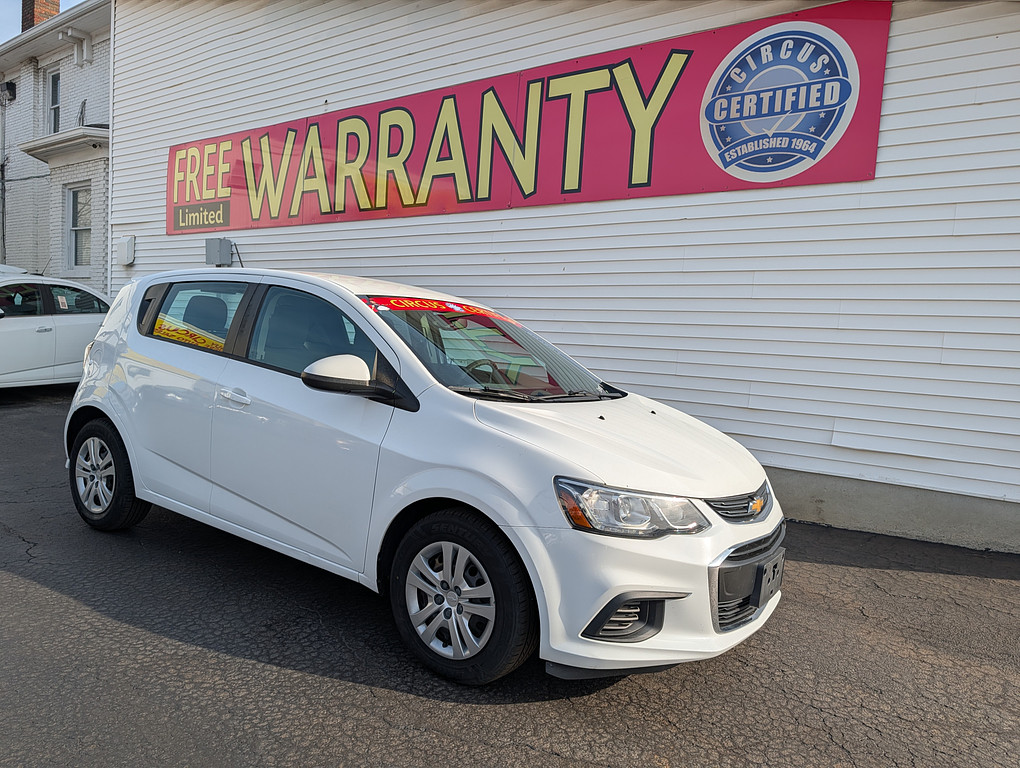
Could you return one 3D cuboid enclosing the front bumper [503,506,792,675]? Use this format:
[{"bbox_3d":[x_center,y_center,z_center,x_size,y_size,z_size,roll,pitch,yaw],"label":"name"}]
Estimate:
[{"bbox_3d":[0.747,0.703,2.957,0.740,0.550,1.730,8,6,33],"label":"front bumper"}]

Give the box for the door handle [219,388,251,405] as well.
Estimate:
[{"bbox_3d":[-1.255,0.062,3.219,0.205,0.043,0.050,15,10,32],"label":"door handle"}]

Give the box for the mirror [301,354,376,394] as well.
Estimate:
[{"bbox_3d":[-0.650,-0.041,2.771,0.180,0.140,0.215,8,6,33],"label":"mirror"}]

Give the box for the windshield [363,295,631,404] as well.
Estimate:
[{"bbox_3d":[-0.041,-0.168,3.440,0.840,0.110,1.360,43,23,24],"label":"windshield"}]

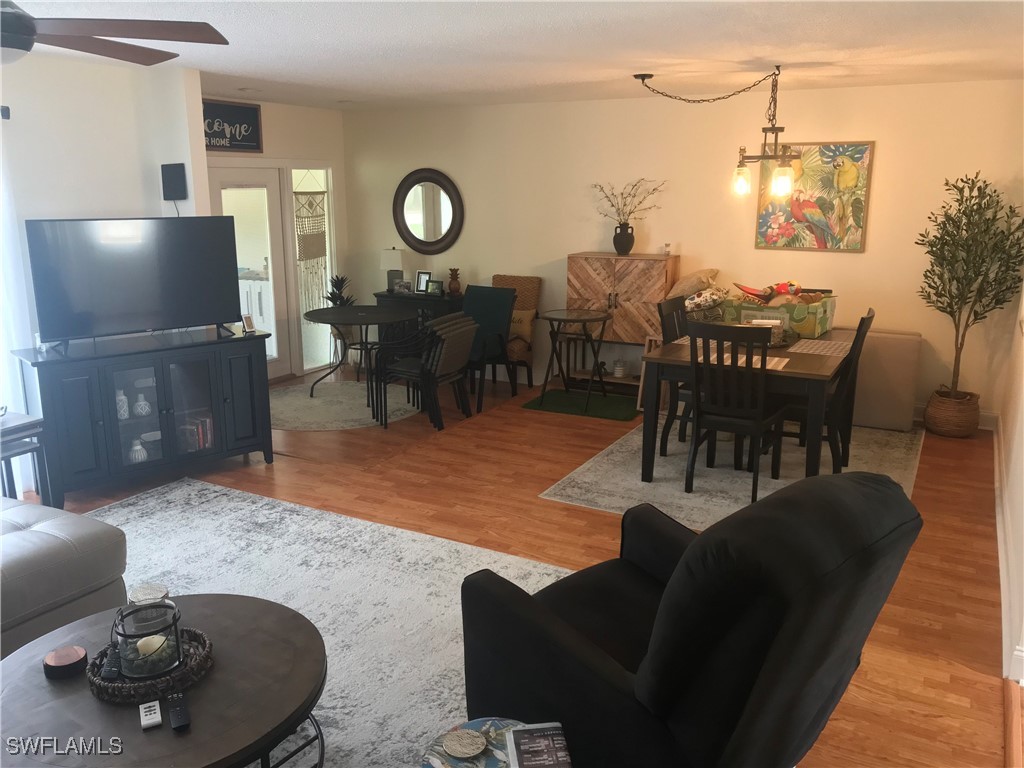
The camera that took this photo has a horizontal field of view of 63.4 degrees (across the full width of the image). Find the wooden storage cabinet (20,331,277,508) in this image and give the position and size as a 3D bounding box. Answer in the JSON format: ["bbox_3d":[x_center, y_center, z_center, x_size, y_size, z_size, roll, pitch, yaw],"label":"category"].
[{"bbox_3d":[-2.154,0.157,5.029,1.320,0.830,0.465,-11,18,-38],"label":"wooden storage cabinet"}]

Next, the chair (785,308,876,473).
[{"bbox_3d":[1.857,0.035,5.154,0.590,1.020,0.460,8,16,28],"label":"chair"}]

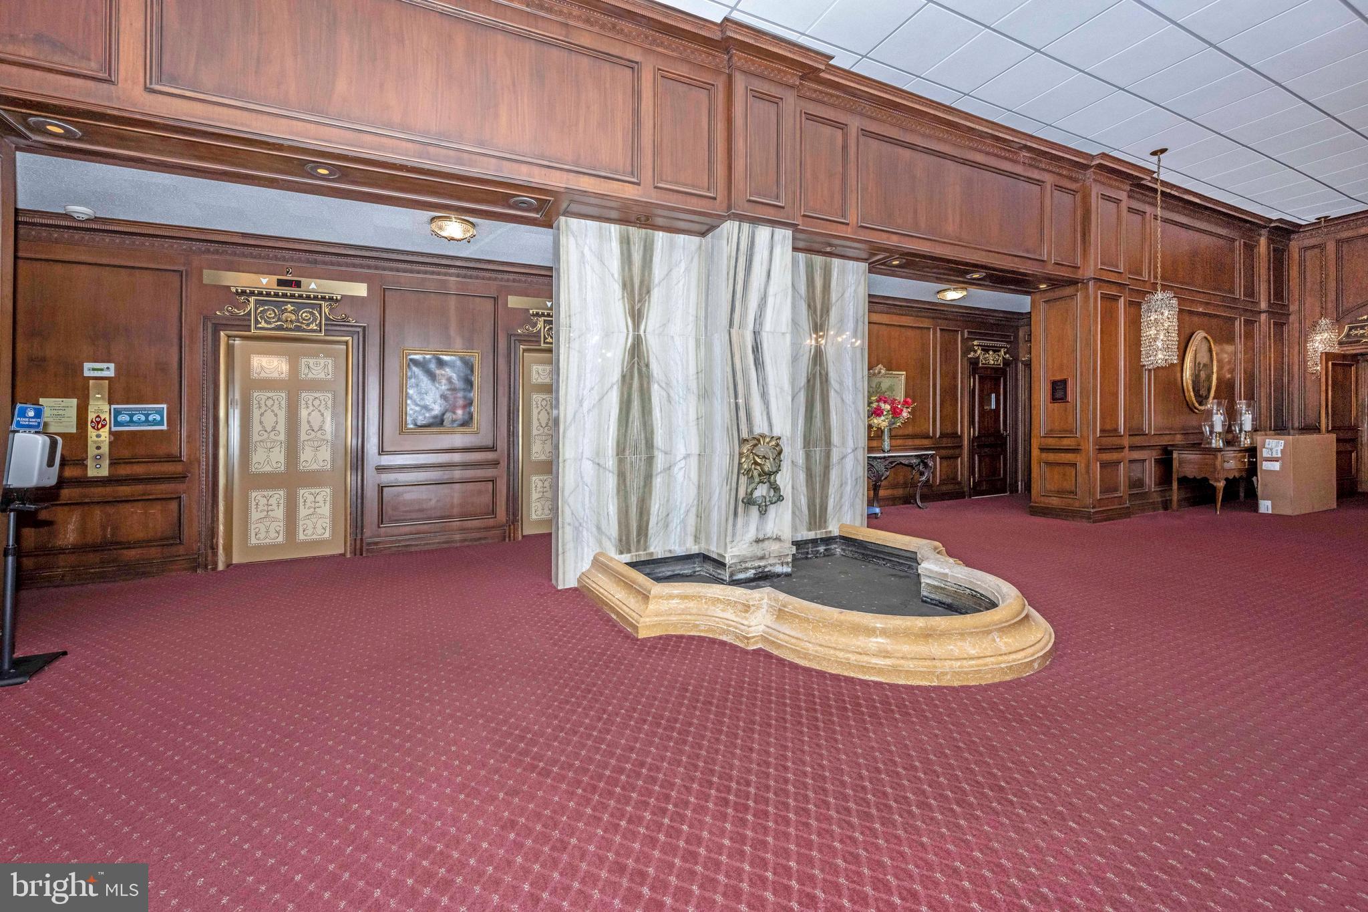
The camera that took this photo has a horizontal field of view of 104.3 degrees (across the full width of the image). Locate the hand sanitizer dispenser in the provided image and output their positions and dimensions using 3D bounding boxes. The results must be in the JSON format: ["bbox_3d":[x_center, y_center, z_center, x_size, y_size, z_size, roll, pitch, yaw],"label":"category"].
[{"bbox_3d":[-3.423,0.023,2.800,0.130,0.280,0.130,4,1,-16],"label":"hand sanitizer dispenser"}]

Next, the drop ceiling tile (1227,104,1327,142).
[{"bbox_3d":[6.052,-3.385,5.440,0.610,0.030,0.610,-2,4,-25],"label":"drop ceiling tile"}]

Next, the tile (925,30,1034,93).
[{"bbox_3d":[2.443,-3.276,4.440,0.610,0.030,0.610,-2,4,-25],"label":"tile"}]

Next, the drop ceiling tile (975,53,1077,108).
[{"bbox_3d":[2.992,-3.324,4.722,0.595,0.030,0.595,-1,1,-25],"label":"drop ceiling tile"}]

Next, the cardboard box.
[{"bbox_3d":[7.766,0.207,6.741,1.080,0.970,0.320,-1,1,-22],"label":"cardboard box"}]

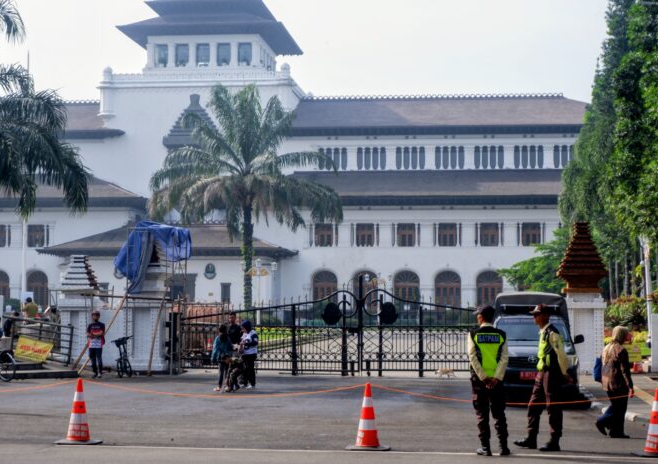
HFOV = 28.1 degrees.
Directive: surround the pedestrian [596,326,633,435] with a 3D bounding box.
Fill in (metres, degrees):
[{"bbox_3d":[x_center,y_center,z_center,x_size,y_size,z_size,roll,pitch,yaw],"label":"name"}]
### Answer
[{"bbox_3d":[3.836,2.002,17.661,0.500,1.500,0.500,1,-4,-21],"label":"pedestrian"}]

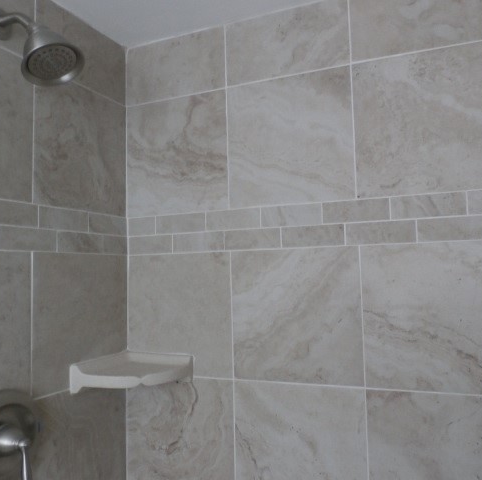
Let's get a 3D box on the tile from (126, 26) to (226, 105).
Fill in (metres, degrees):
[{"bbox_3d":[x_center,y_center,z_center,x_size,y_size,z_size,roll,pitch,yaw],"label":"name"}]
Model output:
[{"bbox_3d":[-0.185,-0.481,1.302,0.321,0.173,0.012,-3,-4,23],"label":"tile"}]

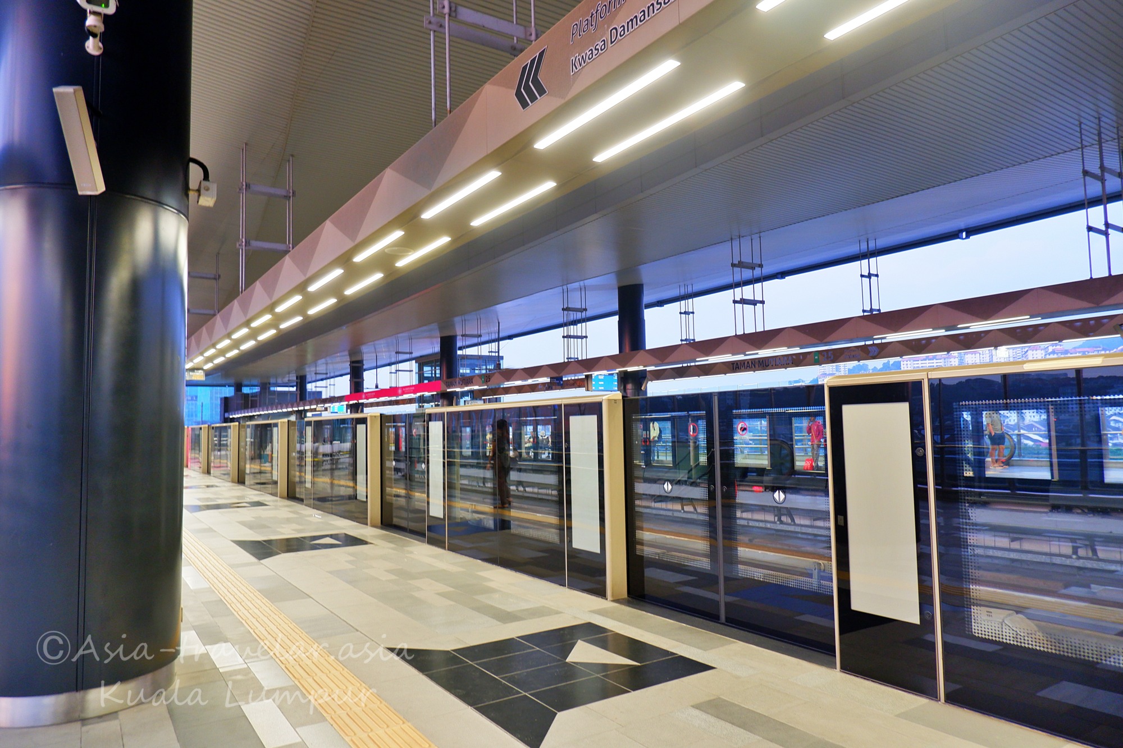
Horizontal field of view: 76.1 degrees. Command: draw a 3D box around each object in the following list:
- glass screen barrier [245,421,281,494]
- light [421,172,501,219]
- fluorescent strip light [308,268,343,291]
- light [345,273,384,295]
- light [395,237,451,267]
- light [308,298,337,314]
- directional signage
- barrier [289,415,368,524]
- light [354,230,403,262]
[{"bbox_3d":[-6.876,1.930,16.452,0.100,1.570,3.547,1,-5,-34],"label":"glass screen barrier"},{"bbox_3d":[-0.886,-1.525,6.171,0.085,0.060,1.430,1,-5,-34],"label":"light"},{"bbox_3d":[-3.120,-1.238,9.476,0.085,0.060,1.430,1,-5,-34],"label":"fluorescent strip light"},{"bbox_3d":[-2.691,-1.228,9.750,0.085,0.060,1.430,1,-5,-34],"label":"light"},{"bbox_3d":[-1.574,-1.372,8.098,0.085,0.060,1.430,1,-5,-34],"label":"light"},{"bbox_3d":[-3.808,-1.084,11.402,0.085,0.060,1.430,1,-5,-34],"label":"light"},{"bbox_3d":[-0.205,-1.900,4.680,0.030,0.310,0.410,1,-5,-34],"label":"directional signage"},{"bbox_3d":[-4.256,1.600,12.682,0.200,1.570,5.520,1,-5,-34],"label":"barrier"},{"bbox_3d":[-2.003,-1.381,7.824,0.085,0.060,1.430,1,-5,-34],"label":"light"}]

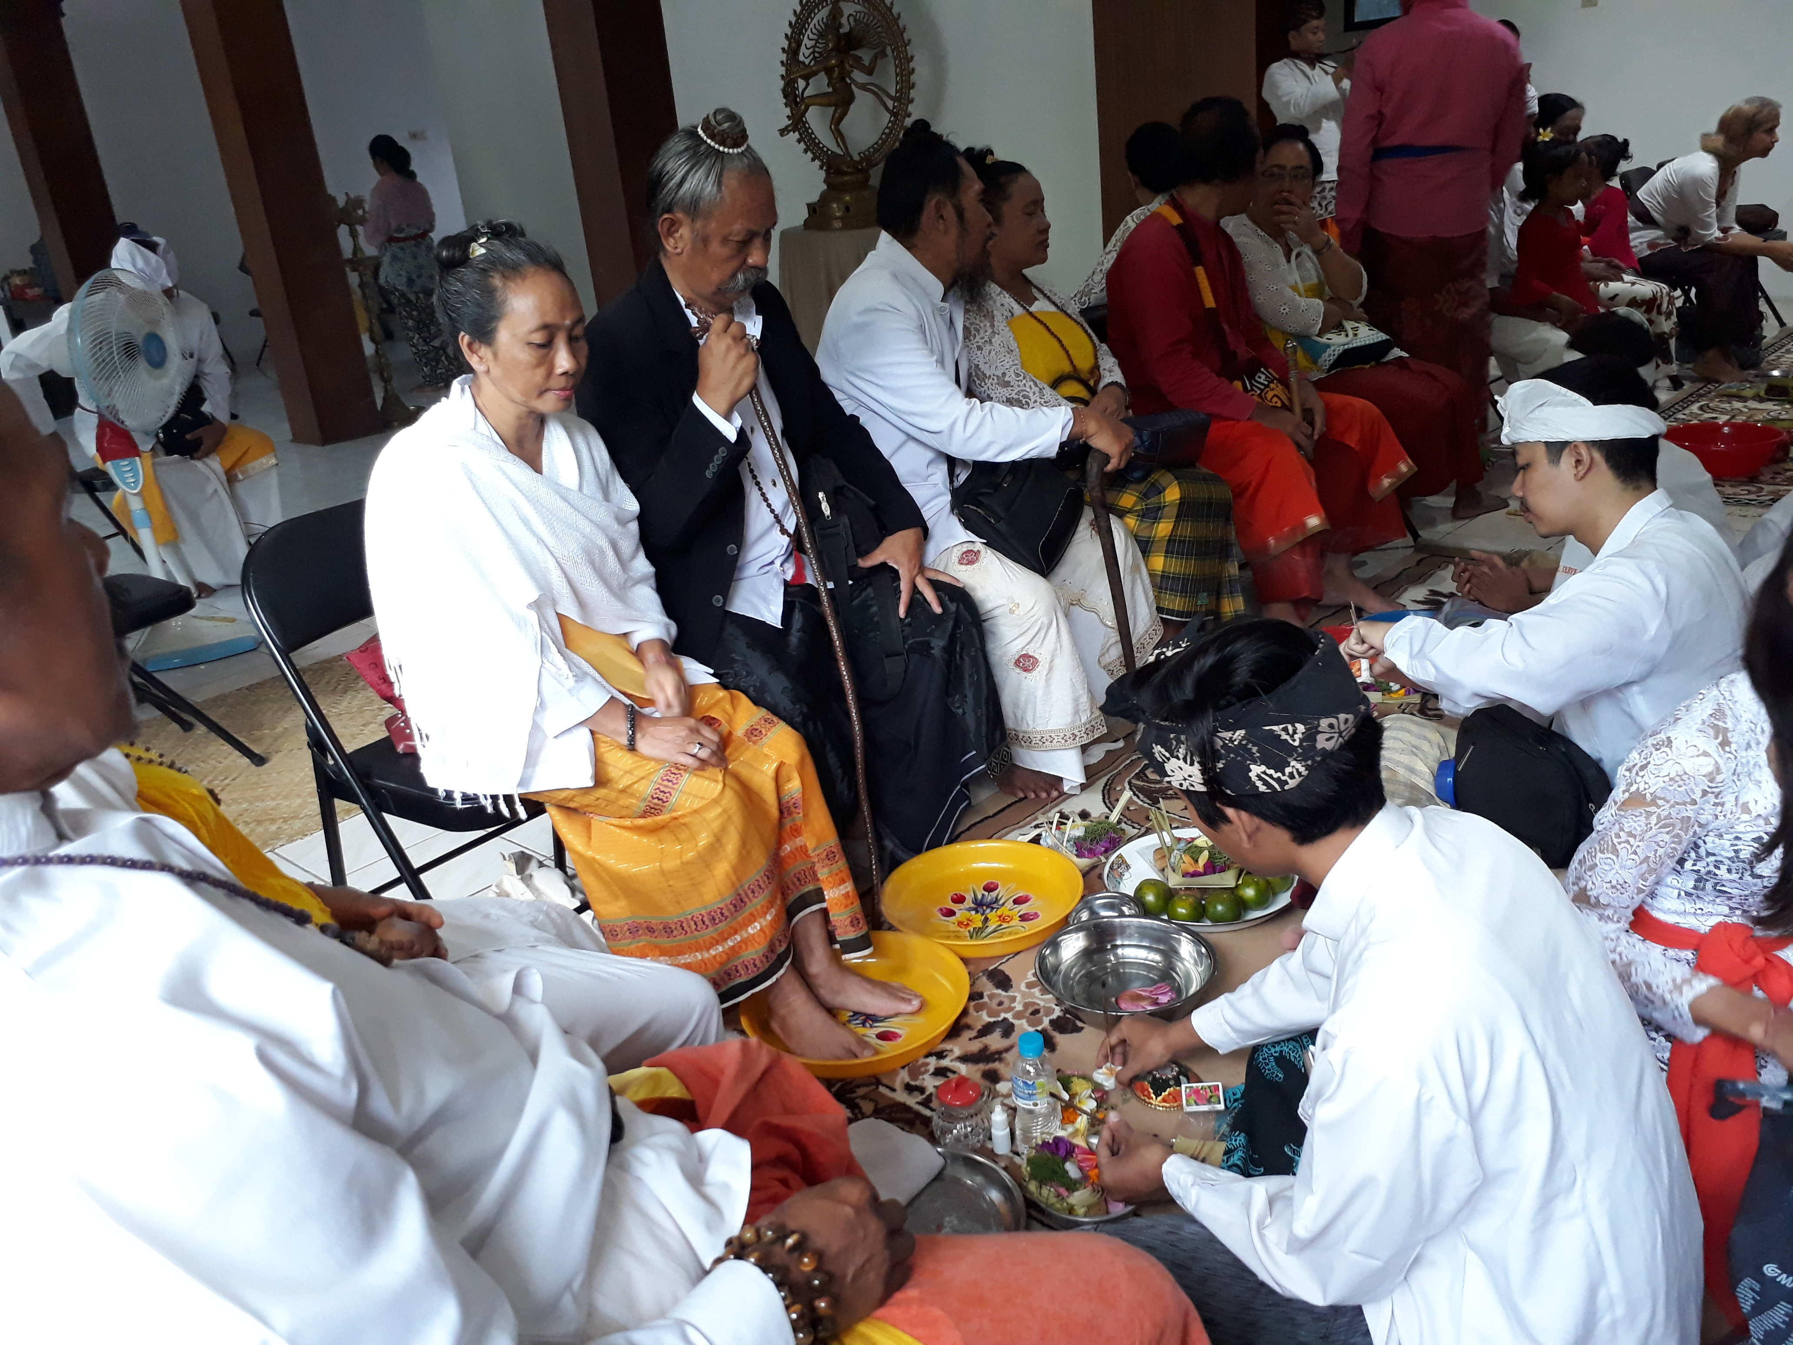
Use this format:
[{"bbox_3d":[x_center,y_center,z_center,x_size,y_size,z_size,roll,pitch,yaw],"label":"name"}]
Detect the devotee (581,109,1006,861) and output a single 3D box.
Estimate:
[{"bbox_3d":[-0.235,-0.261,2.428,0.710,1.335,0.510,13,28,38],"label":"devotee"}]

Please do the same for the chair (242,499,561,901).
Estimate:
[{"bbox_3d":[-0.669,0.115,2.295,0.490,0.810,0.460,9,25,34],"label":"chair"}]

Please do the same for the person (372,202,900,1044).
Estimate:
[{"bbox_3d":[-0.365,-0.063,2.131,0.830,1.210,0.460,13,28,38],"label":"person"}]

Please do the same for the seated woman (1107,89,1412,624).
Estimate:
[{"bbox_3d":[0.917,-0.766,3.497,0.530,1.270,0.690,-23,27,-37],"label":"seated woman"}]

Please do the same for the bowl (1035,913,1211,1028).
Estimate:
[{"bbox_3d":[0.348,0.477,2.122,0.263,0.088,0.263,-5,22,2],"label":"bowl"}]

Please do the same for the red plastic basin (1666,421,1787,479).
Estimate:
[{"bbox_3d":[2.631,-0.690,4.417,0.410,0.125,0.410,-5,21,2],"label":"red plastic basin"}]

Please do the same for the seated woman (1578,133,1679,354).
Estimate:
[{"bbox_3d":[2.733,-1.499,5.271,0.500,1.000,0.420,9,25,34],"label":"seated woman"}]

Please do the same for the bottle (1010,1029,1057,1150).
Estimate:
[{"bbox_3d":[0.184,0.551,1.845,0.060,0.185,0.060,-5,22,2],"label":"bottle"}]

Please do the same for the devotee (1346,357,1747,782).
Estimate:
[{"bbox_3d":[1.057,-0.085,2.280,0.640,0.840,0.600,6,24,28],"label":"devotee"}]

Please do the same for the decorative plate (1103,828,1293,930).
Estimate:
[{"bbox_3d":[0.525,0.367,2.419,0.332,0.040,0.332,-5,22,2],"label":"decorative plate"}]

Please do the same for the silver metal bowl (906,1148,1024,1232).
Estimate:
[{"bbox_3d":[0.024,0.675,1.696,0.270,0.055,0.270,-5,21,2],"label":"silver metal bowl"}]

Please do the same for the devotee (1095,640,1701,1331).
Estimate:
[{"bbox_3d":[0.426,0.350,1.327,0.700,0.850,0.580,9,25,34],"label":"devotee"}]

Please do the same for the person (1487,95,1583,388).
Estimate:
[{"bbox_3d":[2.393,-1.483,5.102,0.580,1.160,0.450,8,25,32],"label":"person"}]

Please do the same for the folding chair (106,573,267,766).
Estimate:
[{"bbox_3d":[-1.850,-0.108,3.192,0.450,0.780,0.470,13,28,39],"label":"folding chair"}]

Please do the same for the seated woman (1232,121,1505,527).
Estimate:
[{"bbox_3d":[1.269,-0.993,4.122,0.780,1.165,0.480,10,27,35],"label":"seated woman"}]

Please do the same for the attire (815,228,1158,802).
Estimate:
[{"bbox_3d":[0.132,-0.313,2.776,0.620,1.060,0.500,7,24,31],"label":"attire"}]

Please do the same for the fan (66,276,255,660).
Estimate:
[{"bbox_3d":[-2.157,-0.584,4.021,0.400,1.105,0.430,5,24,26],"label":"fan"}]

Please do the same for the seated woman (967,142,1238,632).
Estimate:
[{"bbox_3d":[0.432,-0.556,3.156,0.620,1.220,0.480,7,25,32],"label":"seated woman"}]

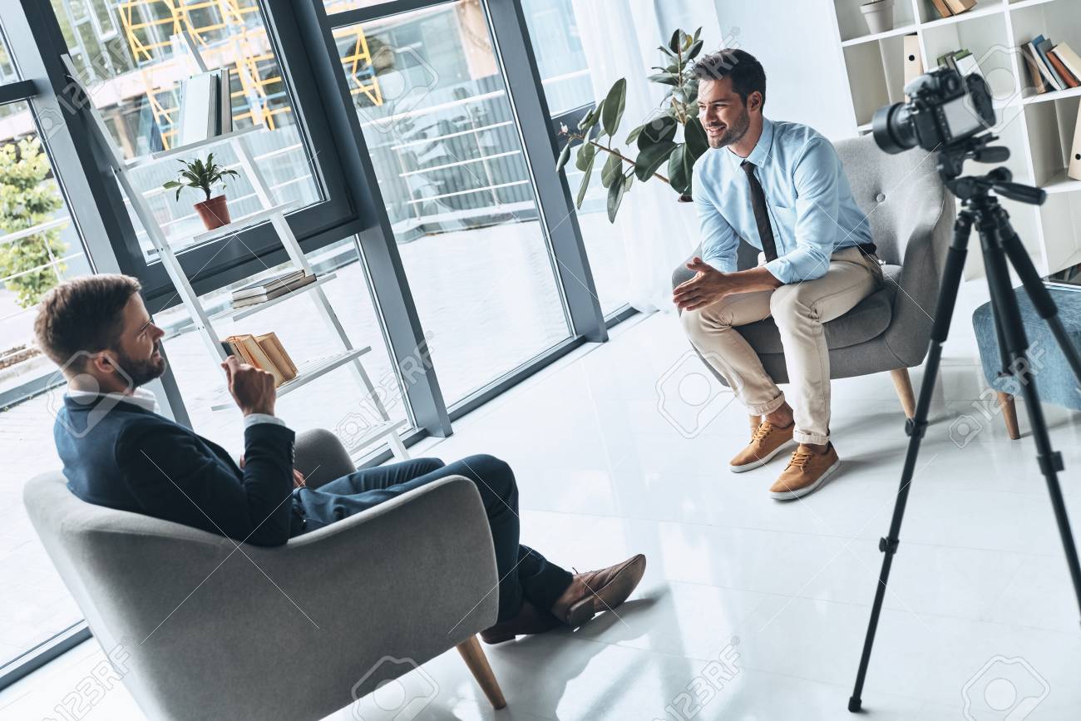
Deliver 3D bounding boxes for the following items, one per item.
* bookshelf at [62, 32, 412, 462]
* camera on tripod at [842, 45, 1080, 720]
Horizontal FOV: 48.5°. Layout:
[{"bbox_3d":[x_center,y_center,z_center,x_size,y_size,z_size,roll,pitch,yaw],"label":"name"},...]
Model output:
[{"bbox_3d":[-0.955,-0.228,4.093,0.578,1.827,0.487,-2,20,42],"label":"bookshelf"},{"bbox_3d":[0.862,0.086,2.179,0.718,1.280,0.741,-25,18,-32],"label":"camera on tripod"}]

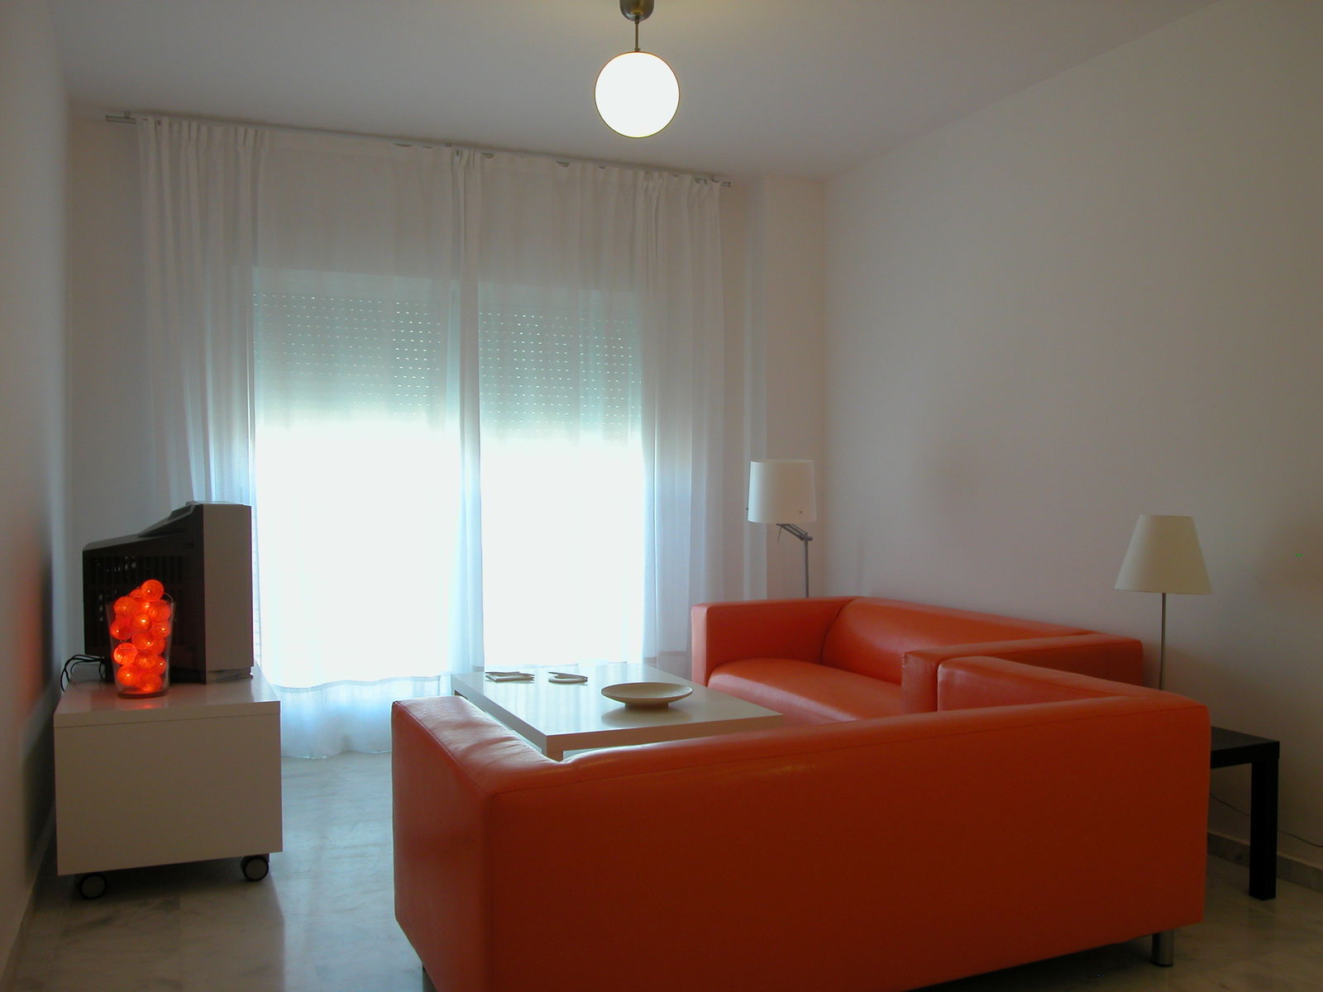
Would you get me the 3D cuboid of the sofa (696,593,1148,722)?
[{"bbox_3d":[0.887,0.835,4.305,0.880,0.660,1.790,0,0,-24],"label":"sofa"}]

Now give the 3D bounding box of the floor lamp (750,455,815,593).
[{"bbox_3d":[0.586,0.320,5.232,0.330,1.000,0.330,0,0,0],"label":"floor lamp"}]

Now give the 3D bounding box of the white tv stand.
[{"bbox_3d":[-1.616,0.872,3.545,0.614,0.550,1.120,0,0,-24],"label":"white tv stand"}]

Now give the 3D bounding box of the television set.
[{"bbox_3d":[-1.720,0.314,3.734,0.520,0.590,0.720,0,0,-24],"label":"television set"}]

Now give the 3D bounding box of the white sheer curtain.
[{"bbox_3d":[-0.910,-0.213,4.825,2.710,2.680,0.150,0,0,-24],"label":"white sheer curtain"}]

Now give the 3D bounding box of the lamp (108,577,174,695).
[{"bbox_3d":[-1.573,0.428,3.241,0.195,0.355,0.195,0,0,-24],"label":"lamp"}]

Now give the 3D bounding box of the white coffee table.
[{"bbox_3d":[-0.222,0.937,3.874,0.795,0.450,1.190,0,0,-24],"label":"white coffee table"}]

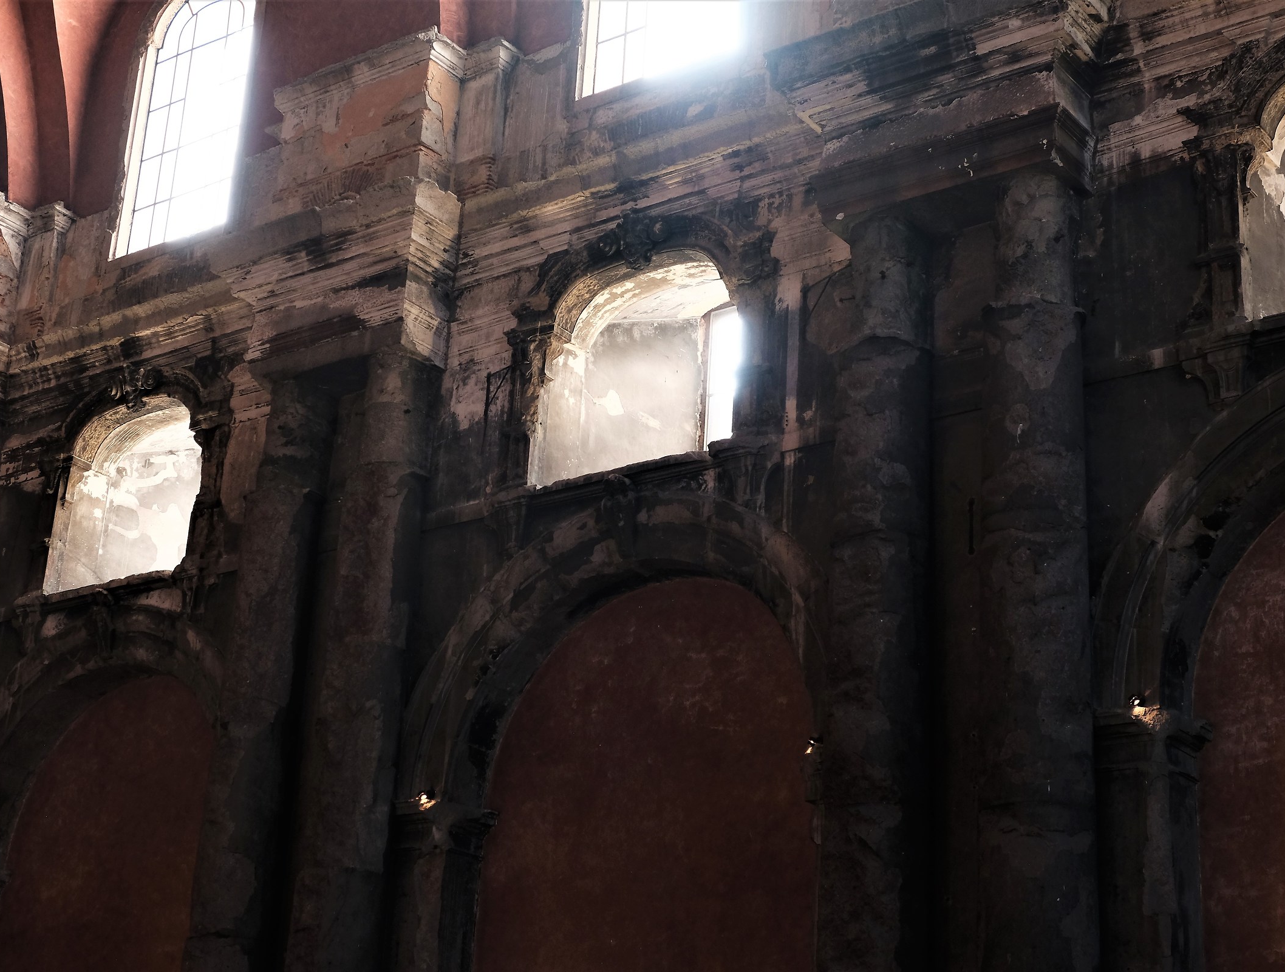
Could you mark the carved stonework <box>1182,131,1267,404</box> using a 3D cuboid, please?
[{"bbox_3d":[4.539,-1.715,17.326,0.525,2.310,0.390,-12,-26,34],"label":"carved stonework"}]

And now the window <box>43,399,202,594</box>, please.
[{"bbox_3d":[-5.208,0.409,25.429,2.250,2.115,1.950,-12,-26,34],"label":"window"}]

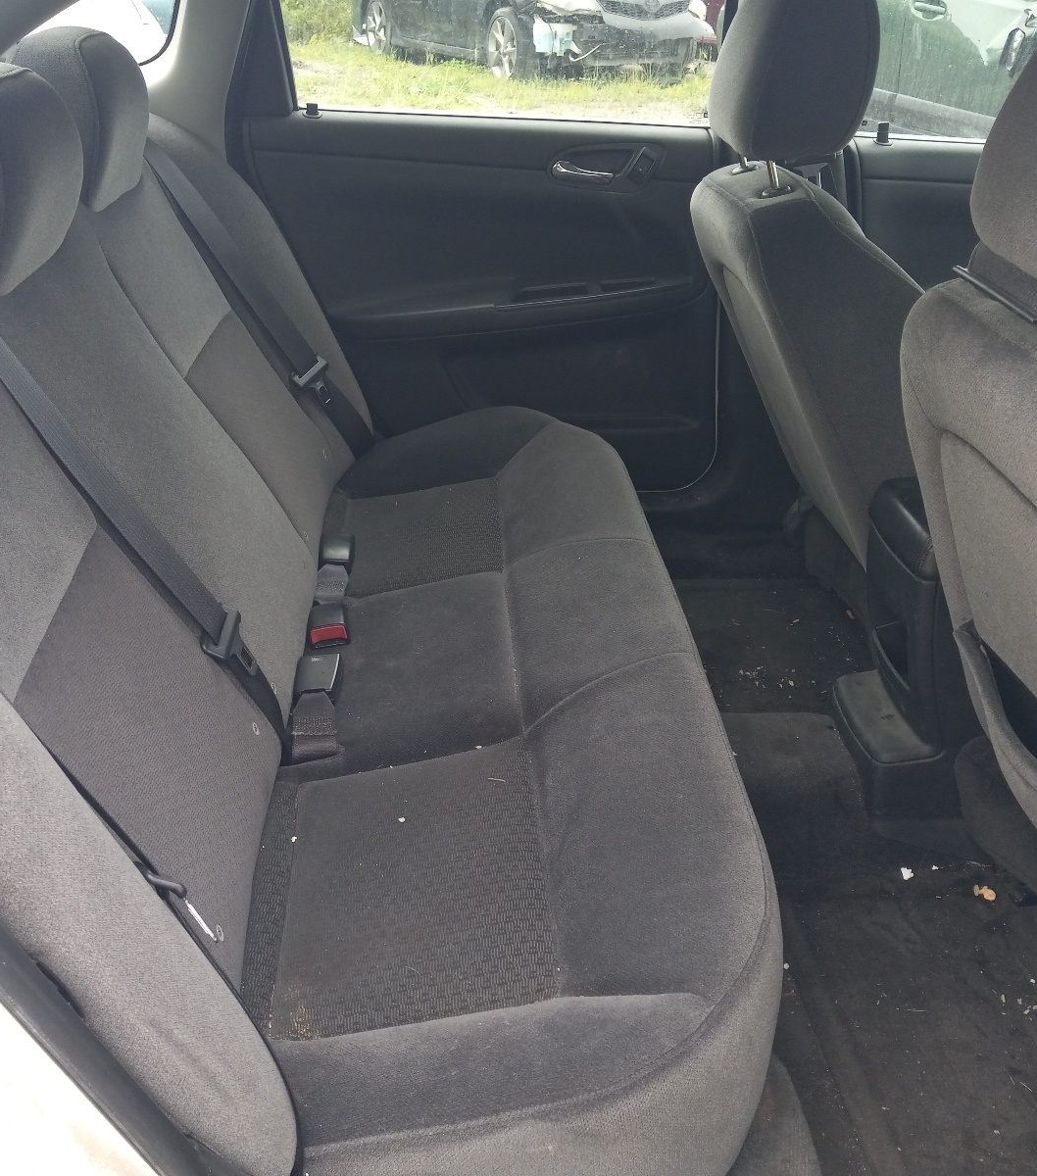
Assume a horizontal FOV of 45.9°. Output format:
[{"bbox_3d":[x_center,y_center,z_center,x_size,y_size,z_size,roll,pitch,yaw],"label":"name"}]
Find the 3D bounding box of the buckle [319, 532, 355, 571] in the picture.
[{"bbox_3d":[-0.252,-0.051,1.690,0.043,0.026,0.058,-1,36,-3],"label":"buckle"}]

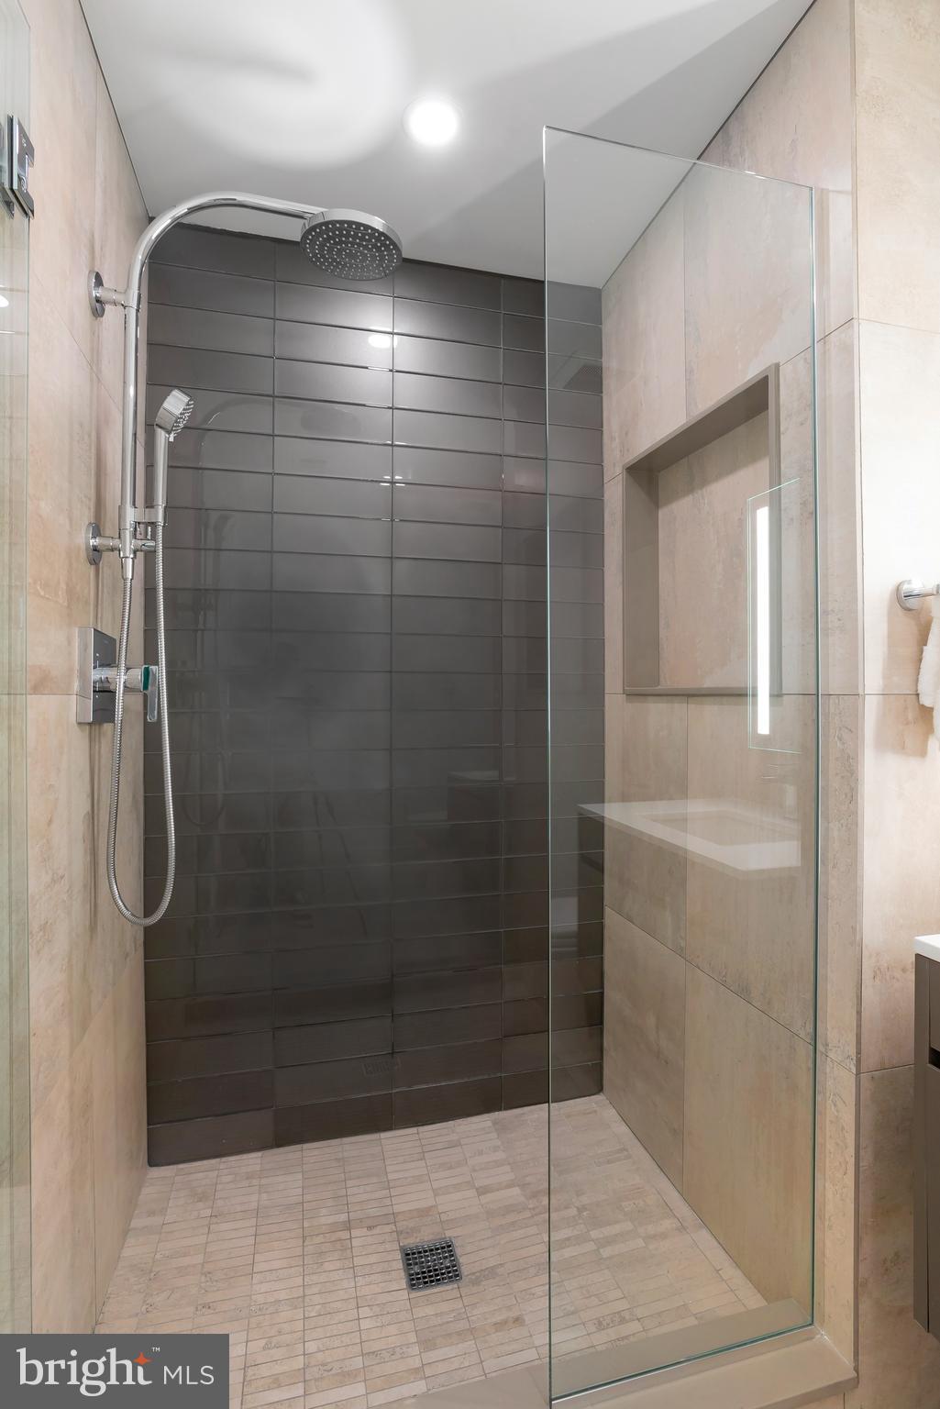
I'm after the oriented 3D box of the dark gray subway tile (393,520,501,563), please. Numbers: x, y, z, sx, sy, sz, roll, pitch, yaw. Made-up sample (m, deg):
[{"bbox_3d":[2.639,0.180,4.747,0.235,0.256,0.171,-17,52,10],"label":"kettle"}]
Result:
[{"bbox_3d":[-0.059,-0.446,1.836,0.304,0.100,0.010,0,0,-14],"label":"dark gray subway tile"}]

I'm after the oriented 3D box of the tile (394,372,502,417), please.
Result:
[{"bbox_3d":[-0.061,-0.855,1.850,0.306,0.100,0.010,0,-1,-14],"label":"tile"}]

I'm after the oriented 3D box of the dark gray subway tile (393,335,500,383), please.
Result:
[{"bbox_3d":[-0.060,-0.951,1.829,0.306,0.100,0.010,0,0,-14],"label":"dark gray subway tile"}]

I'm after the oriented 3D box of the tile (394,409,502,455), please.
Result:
[{"bbox_3d":[-0.059,-0.749,1.839,0.304,0.100,0.010,0,0,-14],"label":"tile"}]

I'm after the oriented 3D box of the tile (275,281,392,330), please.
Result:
[{"bbox_3d":[-0.360,-1.050,1.768,0.304,0.100,0.010,0,0,-14],"label":"tile"}]

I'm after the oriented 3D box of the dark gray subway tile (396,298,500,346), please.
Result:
[{"bbox_3d":[-0.060,-1.053,1.830,0.306,0.100,0.010,0,0,-14],"label":"dark gray subway tile"}]

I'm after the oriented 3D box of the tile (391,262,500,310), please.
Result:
[{"bbox_3d":[-0.061,-1.162,1.853,0.306,0.100,0.010,0,-1,-14],"label":"tile"}]

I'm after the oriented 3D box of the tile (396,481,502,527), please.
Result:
[{"bbox_3d":[-0.059,-0.547,1.837,0.304,0.100,0.010,0,0,-14],"label":"tile"}]

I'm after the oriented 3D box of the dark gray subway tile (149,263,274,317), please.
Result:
[{"bbox_3d":[-0.657,-1.050,1.696,0.299,0.100,0.010,0,0,-14],"label":"dark gray subway tile"}]

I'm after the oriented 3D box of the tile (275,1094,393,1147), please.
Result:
[{"bbox_3d":[-0.356,1.089,1.744,0.306,0.100,0.010,0,0,-14],"label":"tile"}]

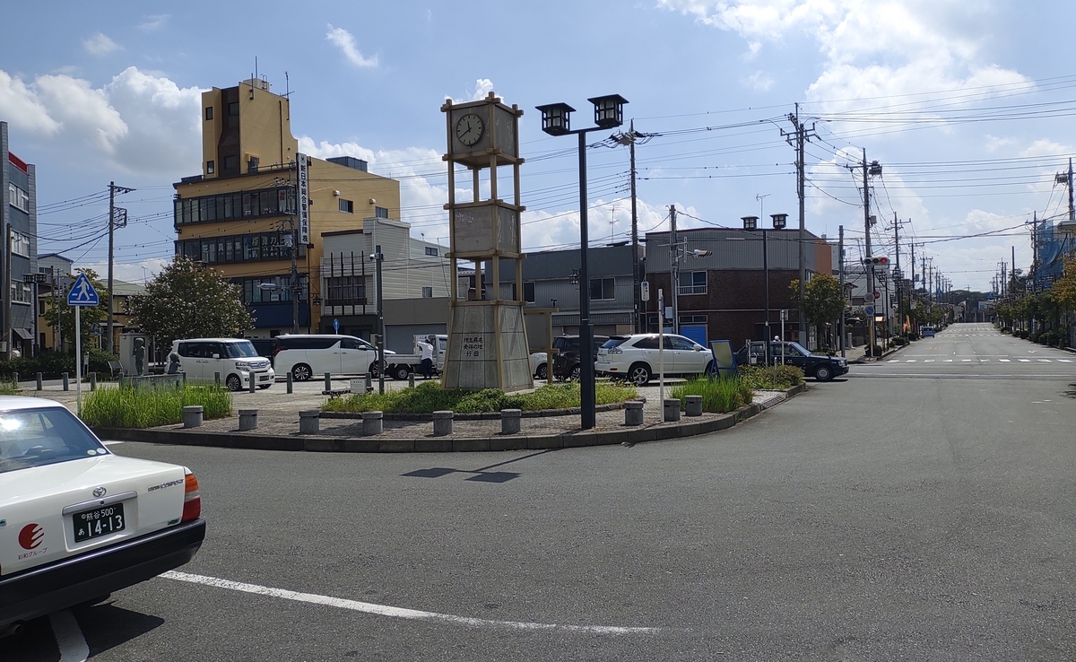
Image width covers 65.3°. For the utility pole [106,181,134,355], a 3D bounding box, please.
[{"bbox_3d":[-31.152,-4.272,62.765,0.450,13.750,2.200,0,0,26],"label":"utility pole"}]

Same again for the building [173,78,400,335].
[{"bbox_3d":[-19.749,-7.911,66.759,13.300,21.100,11.000,-1,0,25],"label":"building"}]

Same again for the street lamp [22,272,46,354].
[{"bbox_3d":[-29.615,-0.279,49.506,1.600,5.900,0.580,-1,0,25],"label":"street lamp"}]

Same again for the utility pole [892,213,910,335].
[{"bbox_3d":[35.393,-5.091,82.000,1.750,12.900,0.700,-1,0,27],"label":"utility pole"}]

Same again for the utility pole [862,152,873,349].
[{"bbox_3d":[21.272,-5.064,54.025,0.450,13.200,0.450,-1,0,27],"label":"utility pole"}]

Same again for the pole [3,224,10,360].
[{"bbox_3d":[-29.054,-1.675,46.000,0.320,8.350,0.320,1,0,26],"label":"pole"}]

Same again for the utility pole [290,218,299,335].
[{"bbox_3d":[-17.497,-3.610,60.500,0.450,12.000,0.450,-1,0,27],"label":"utility pole"}]

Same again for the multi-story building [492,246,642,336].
[{"bbox_3d":[3.143,-1.638,59.176,10.900,7.200,10.000,-1,0,26],"label":"multi-story building"}]

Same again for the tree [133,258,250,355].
[{"bbox_3d":[-17.181,-0.611,41.500,5.800,5.750,5.600,-1,0,-22],"label":"tree"}]

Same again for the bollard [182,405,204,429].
[{"bbox_3d":[-6.679,1.667,16.250,0.345,0.390,0.345,-1,0,-22],"label":"bollard"}]

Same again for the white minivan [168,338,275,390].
[{"bbox_3d":[-11.000,1.159,29.100,3.400,1.780,1.480,-1,0,23],"label":"white minivan"}]

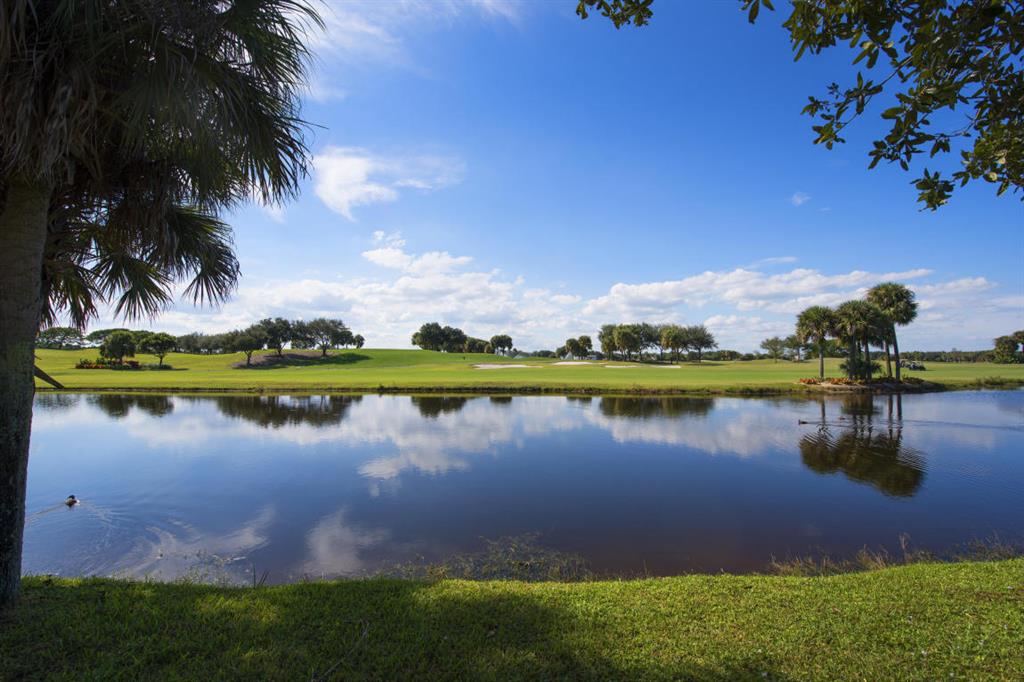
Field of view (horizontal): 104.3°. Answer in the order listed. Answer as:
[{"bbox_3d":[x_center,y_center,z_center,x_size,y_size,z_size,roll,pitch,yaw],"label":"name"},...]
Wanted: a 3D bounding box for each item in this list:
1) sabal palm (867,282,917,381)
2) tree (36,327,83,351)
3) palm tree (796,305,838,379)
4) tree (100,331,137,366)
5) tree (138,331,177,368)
[{"bbox_3d":[41.225,-1.046,43.132,4.100,10.610,4.100,-3,-4,44],"label":"sabal palm"},{"bbox_3d":[-174.568,-0.738,153.243,12.000,8.940,12.000,-3,-4,41],"label":"tree"},{"bbox_3d":[33.170,0.133,43.225,3.700,8.070,3.700,-2,-4,37],"label":"palm tree"},{"bbox_3d":[-87.397,1.774,88.194,5.900,7.960,5.900,3,-4,-45],"label":"tree"},{"bbox_3d":[-77.981,2.092,87.572,6.100,7.810,6.100,3,-4,-42],"label":"tree"}]

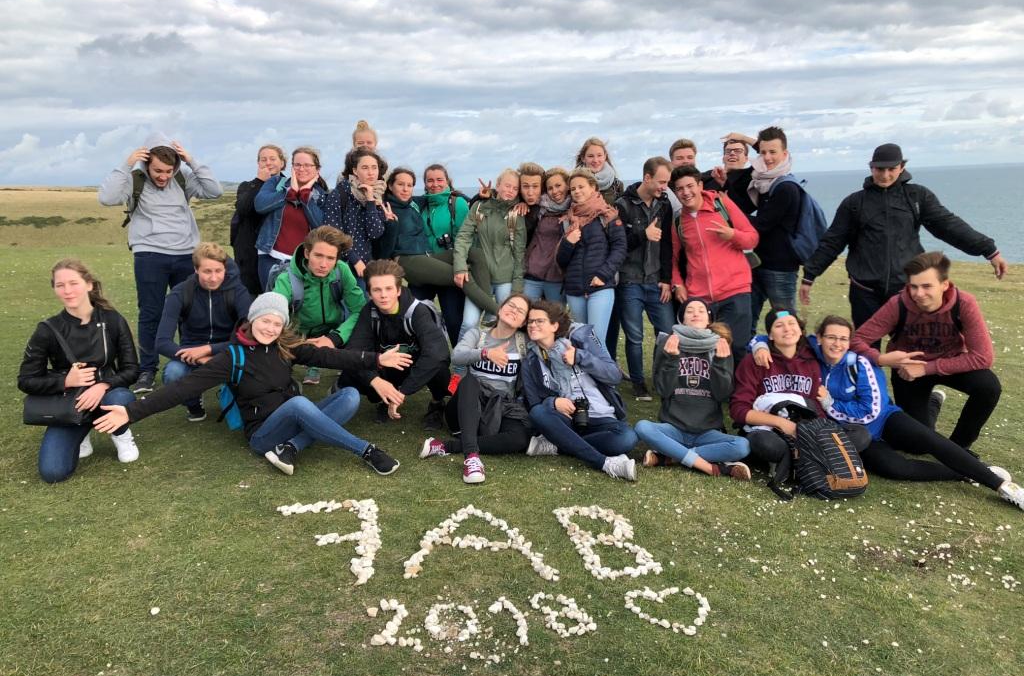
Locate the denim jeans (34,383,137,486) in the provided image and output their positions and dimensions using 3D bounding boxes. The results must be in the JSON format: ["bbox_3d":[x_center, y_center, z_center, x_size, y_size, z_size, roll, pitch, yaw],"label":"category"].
[{"bbox_3d":[-2.194,0.477,4.270,0.450,0.450,0.500,-5,11,-17],"label":"denim jeans"}]

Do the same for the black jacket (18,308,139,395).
[{"bbox_3d":[-2.245,0.070,4.300,0.560,0.450,0.360,-6,12,-22],"label":"black jacket"}]

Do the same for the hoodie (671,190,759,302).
[{"bbox_3d":[1.186,-0.536,4.850,0.550,0.680,0.340,0,11,11],"label":"hoodie"}]

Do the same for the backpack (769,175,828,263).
[{"bbox_3d":[1.794,-0.743,5.150,0.280,0.500,0.310,-9,12,-29],"label":"backpack"}]

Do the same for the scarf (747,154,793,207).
[{"bbox_3d":[1.663,-1.017,5.350,0.280,0.340,0.280,-12,14,-43],"label":"scarf"}]

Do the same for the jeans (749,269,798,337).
[{"bbox_3d":[1.626,-0.034,5.170,0.400,0.930,0.320,-10,13,-34],"label":"jeans"}]

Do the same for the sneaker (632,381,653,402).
[{"bbox_3d":[0.890,0.365,5.650,0.100,0.110,0.270,-3,11,-7],"label":"sneaker"}]

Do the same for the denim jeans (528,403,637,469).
[{"bbox_3d":[0.396,0.482,4.556,0.610,0.320,0.530,-1,10,6],"label":"denim jeans"}]

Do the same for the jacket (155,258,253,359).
[{"bbox_3d":[-1.819,-0.175,4.900,0.540,0.550,0.450,-4,11,-14],"label":"jacket"}]

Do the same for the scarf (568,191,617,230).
[{"bbox_3d":[0.501,-0.793,5.150,0.290,0.240,0.230,1,11,14],"label":"scarf"}]

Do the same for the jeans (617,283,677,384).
[{"bbox_3d":[0.902,-0.094,5.596,0.400,0.900,0.320,-5,11,-11],"label":"jeans"}]

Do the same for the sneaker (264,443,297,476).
[{"bbox_3d":[-1.193,0.626,4.270,0.100,0.110,0.265,38,-4,-43],"label":"sneaker"}]

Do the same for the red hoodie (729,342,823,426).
[{"bbox_3d":[1.486,0.282,4.620,0.520,0.520,0.400,1,11,11],"label":"red hoodie"}]

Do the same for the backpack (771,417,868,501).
[{"bbox_3d":[1.486,0.567,3.900,0.280,0.410,0.210,-13,-5,-45],"label":"backpack"}]

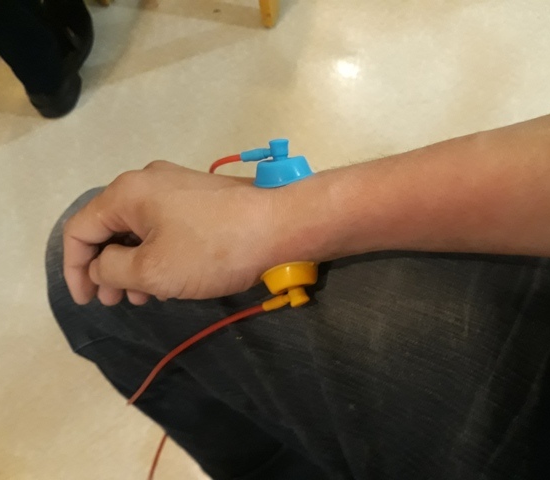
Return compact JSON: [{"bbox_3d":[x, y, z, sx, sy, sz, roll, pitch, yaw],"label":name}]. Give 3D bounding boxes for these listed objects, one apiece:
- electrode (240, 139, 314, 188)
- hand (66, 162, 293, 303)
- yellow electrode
[{"bbox_3d":[0.001,-0.047,0.300,0.043,0.026,0.037,-10,15,0],"label":"electrode"},{"bbox_3d":[-0.056,-0.007,0.310,0.135,0.088,0.084,1,100,5],"label":"hand"},{"bbox_3d":[0.010,0.029,0.303,0.039,0.037,0.025,-13,76,0],"label":"yellow electrode"}]

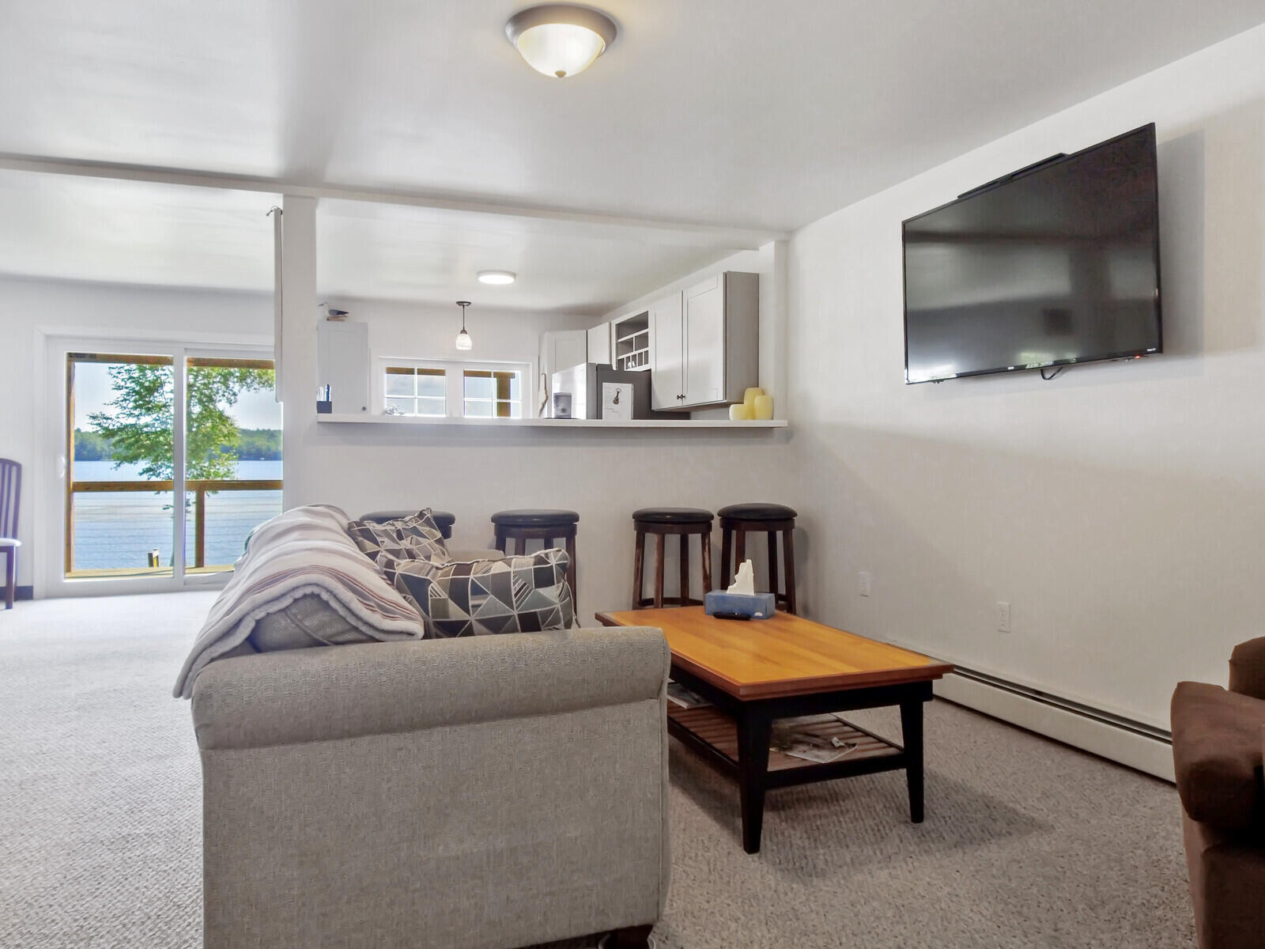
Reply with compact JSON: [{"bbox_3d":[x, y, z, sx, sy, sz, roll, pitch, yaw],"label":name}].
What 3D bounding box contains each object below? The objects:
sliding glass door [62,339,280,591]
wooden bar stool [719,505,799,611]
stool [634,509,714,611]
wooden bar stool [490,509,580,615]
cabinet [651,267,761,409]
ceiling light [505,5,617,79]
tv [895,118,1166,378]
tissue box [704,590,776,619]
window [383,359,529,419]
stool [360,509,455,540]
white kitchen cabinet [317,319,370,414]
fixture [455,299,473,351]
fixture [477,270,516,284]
[{"bbox_3d":[-3.682,-0.054,6.529,1.700,1.960,0.130,-1,2,-23],"label":"sliding glass door"},{"bbox_3d":[0.683,0.575,4.374,0.440,0.822,0.440,0,1,0],"label":"wooden bar stool"},{"bbox_3d":[0.206,0.561,4.034,0.420,0.780,0.420,0,1,0],"label":"stool"},{"bbox_3d":[-0.468,0.592,3.883,0.440,0.822,0.440,-1,2,-23],"label":"wooden bar stool"},{"bbox_3d":[0.463,-0.872,5.518,0.270,0.800,1.080,-1,2,-23],"label":"cabinet"},{"bbox_3d":[-0.210,-1.248,2.392,0.330,0.137,0.330,0,1,0],"label":"ceiling light"},{"bbox_3d":[1.442,-0.748,3.042,0.060,0.710,1.140,-4,3,-23],"label":"tv"},{"bbox_3d":[0.394,0.473,2.927,0.227,0.075,0.112,0,2,26],"label":"tissue box"},{"bbox_3d":[-1.612,-0.703,7.409,1.360,0.680,0.120,-1,2,-23],"label":"window"},{"bbox_3d":[-0.979,0.574,3.531,0.420,0.790,0.420,-1,2,-23],"label":"stool"},{"bbox_3d":[-2.290,-0.809,6.306,0.390,0.740,0.330,-1,2,-23],"label":"white kitchen cabinet"},{"bbox_3d":[-1.377,-1.206,6.560,0.128,0.396,0.128,-1,2,-23],"label":"fixture"},{"bbox_3d":[-0.992,-1.442,5.879,0.295,0.045,0.295,0,1,0],"label":"fixture"}]

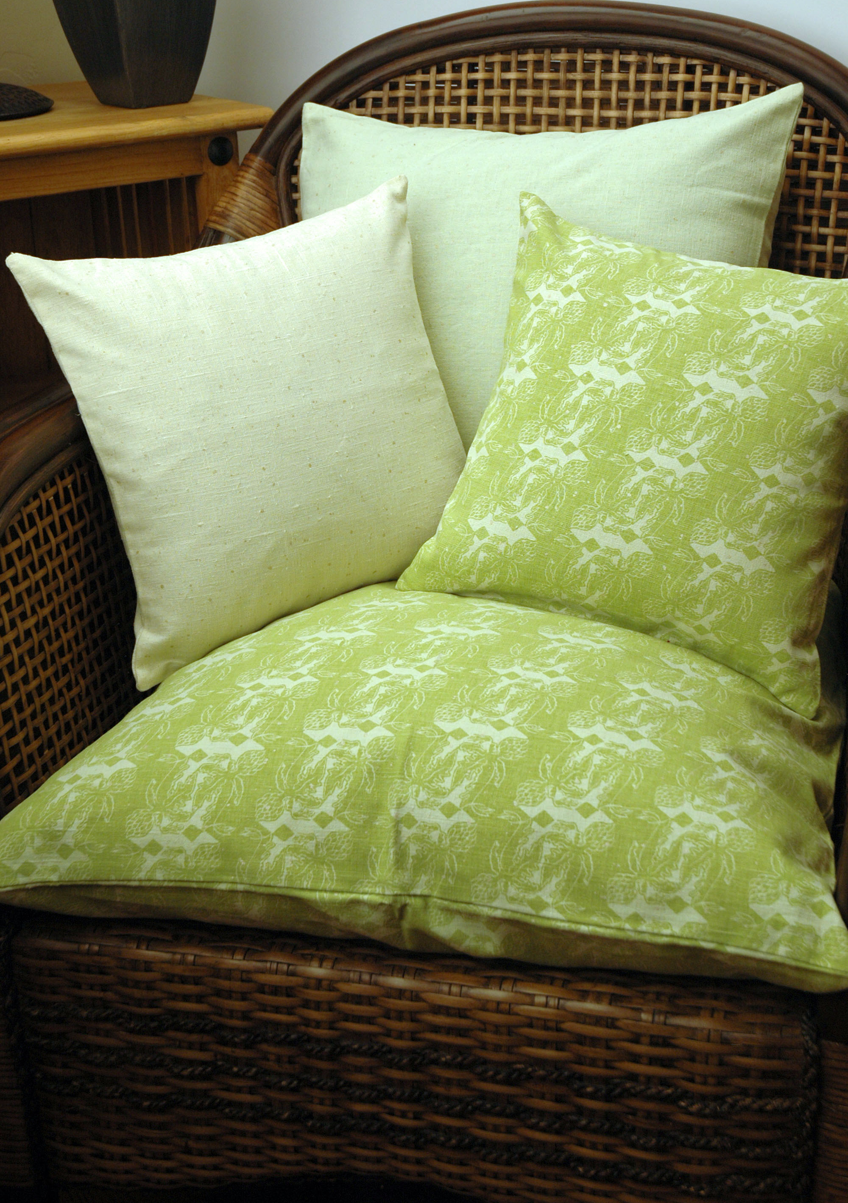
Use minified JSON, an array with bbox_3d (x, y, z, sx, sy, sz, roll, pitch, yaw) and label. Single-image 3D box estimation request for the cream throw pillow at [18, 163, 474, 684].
[{"bbox_3d":[-0.137,-0.170,1.745,0.410,0.410,0.135,-17,0,-26],"label":"cream throw pillow"}]

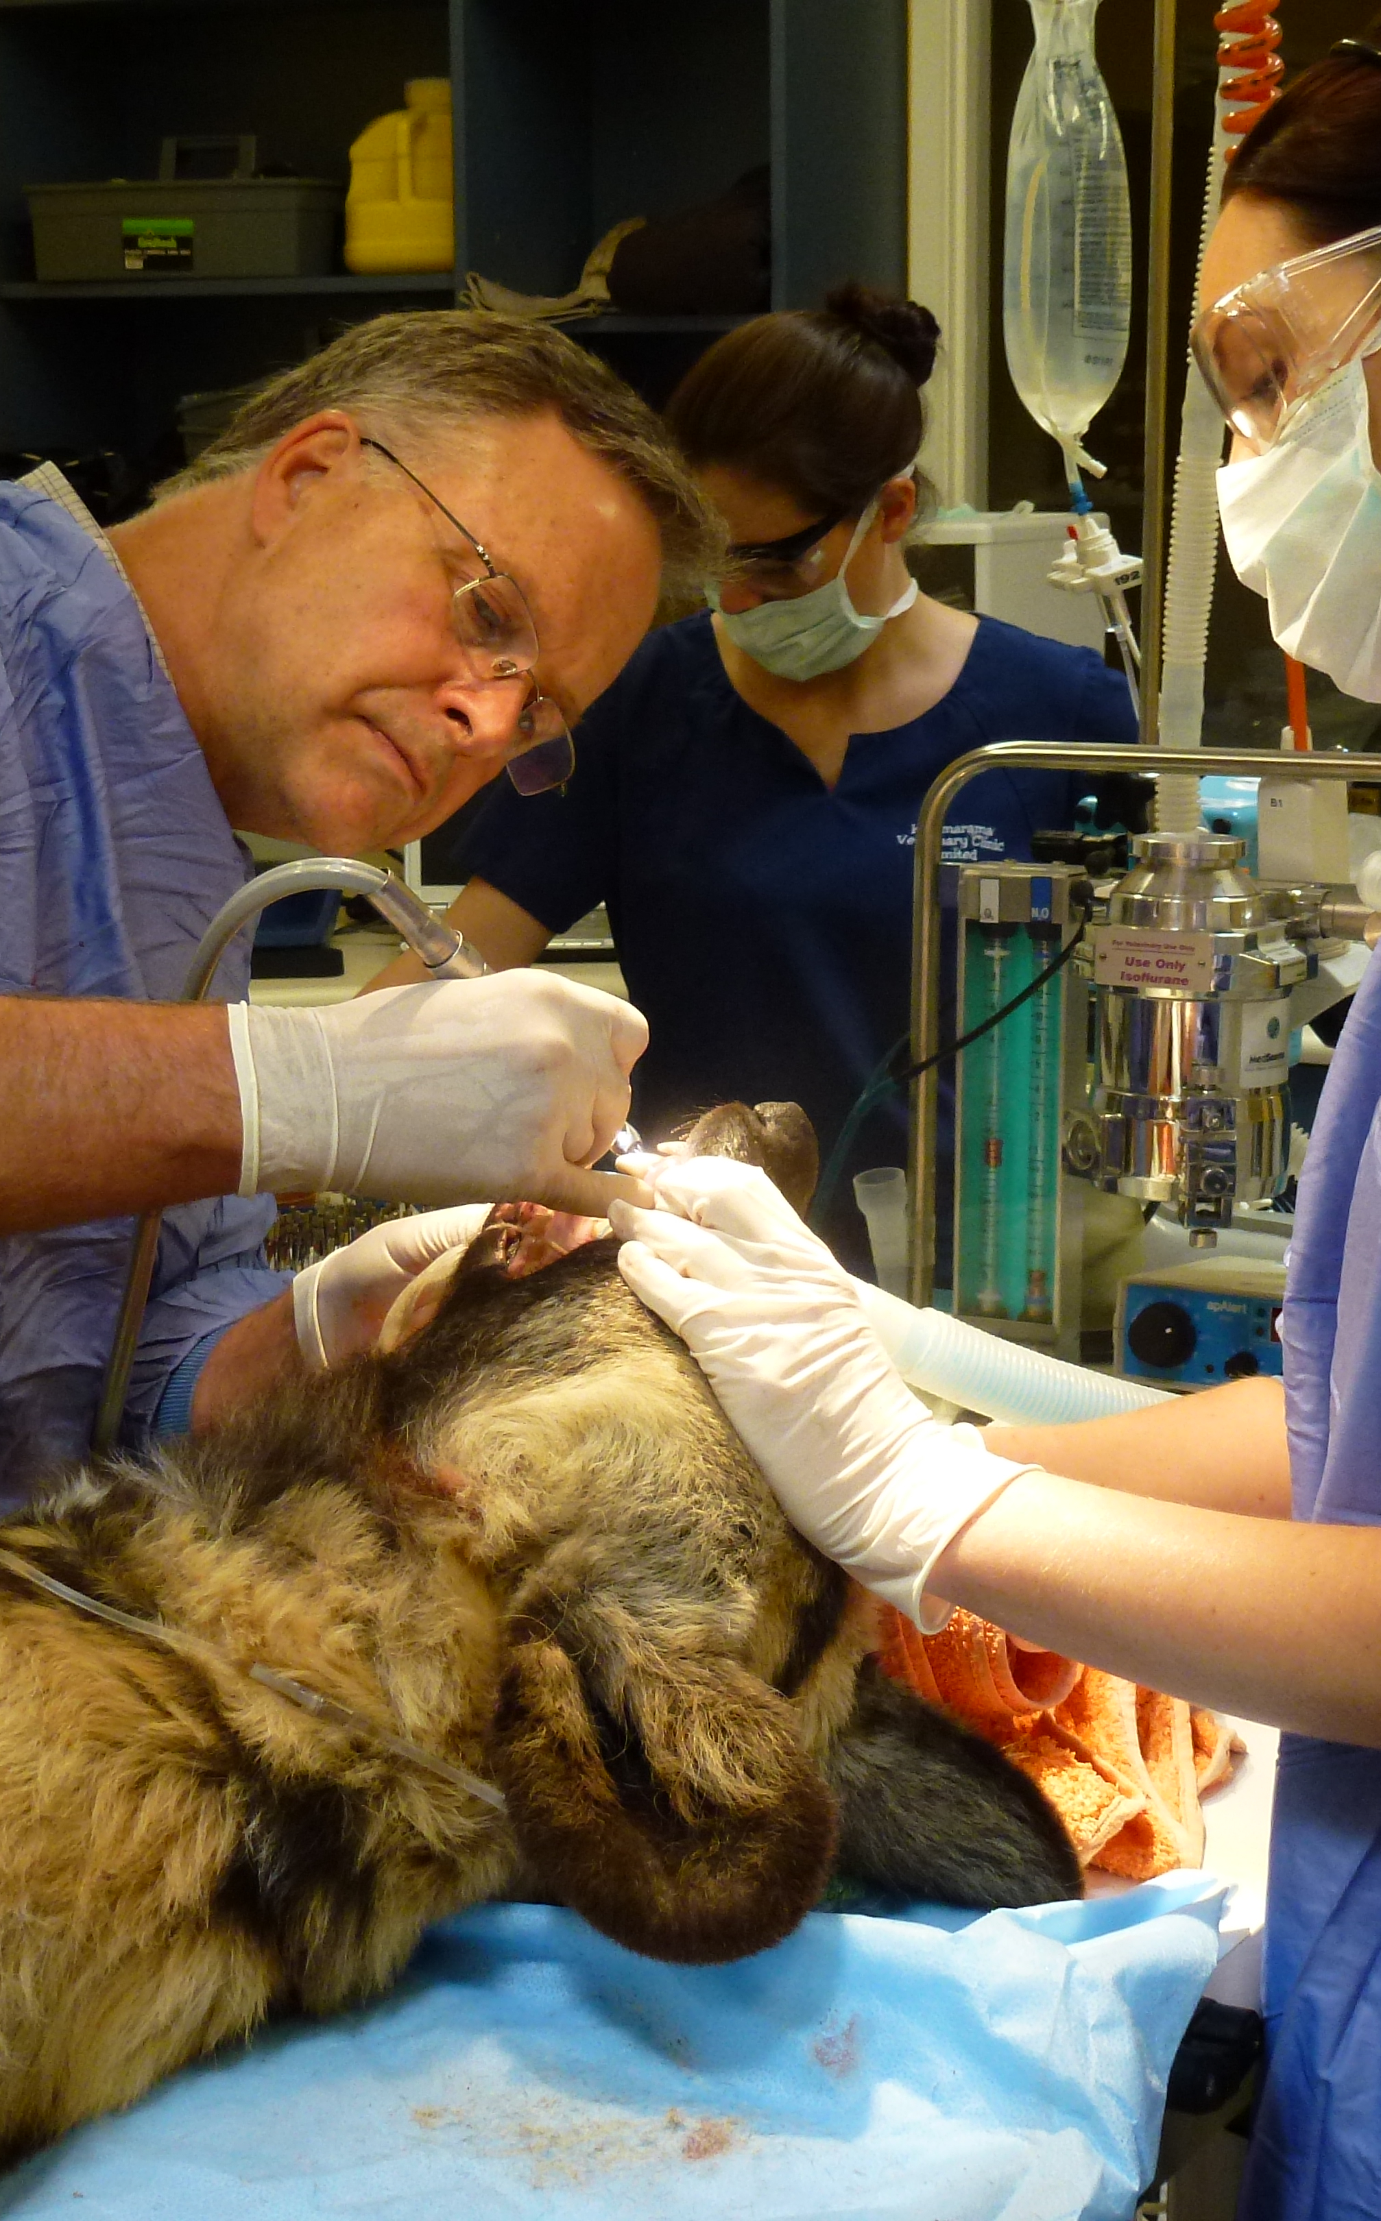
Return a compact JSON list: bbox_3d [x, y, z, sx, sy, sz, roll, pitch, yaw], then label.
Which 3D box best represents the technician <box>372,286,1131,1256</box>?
[{"bbox_3d":[0.057,0.252,2.577,0.550,1.627,0.360,1,8,14],"label":"technician"}]

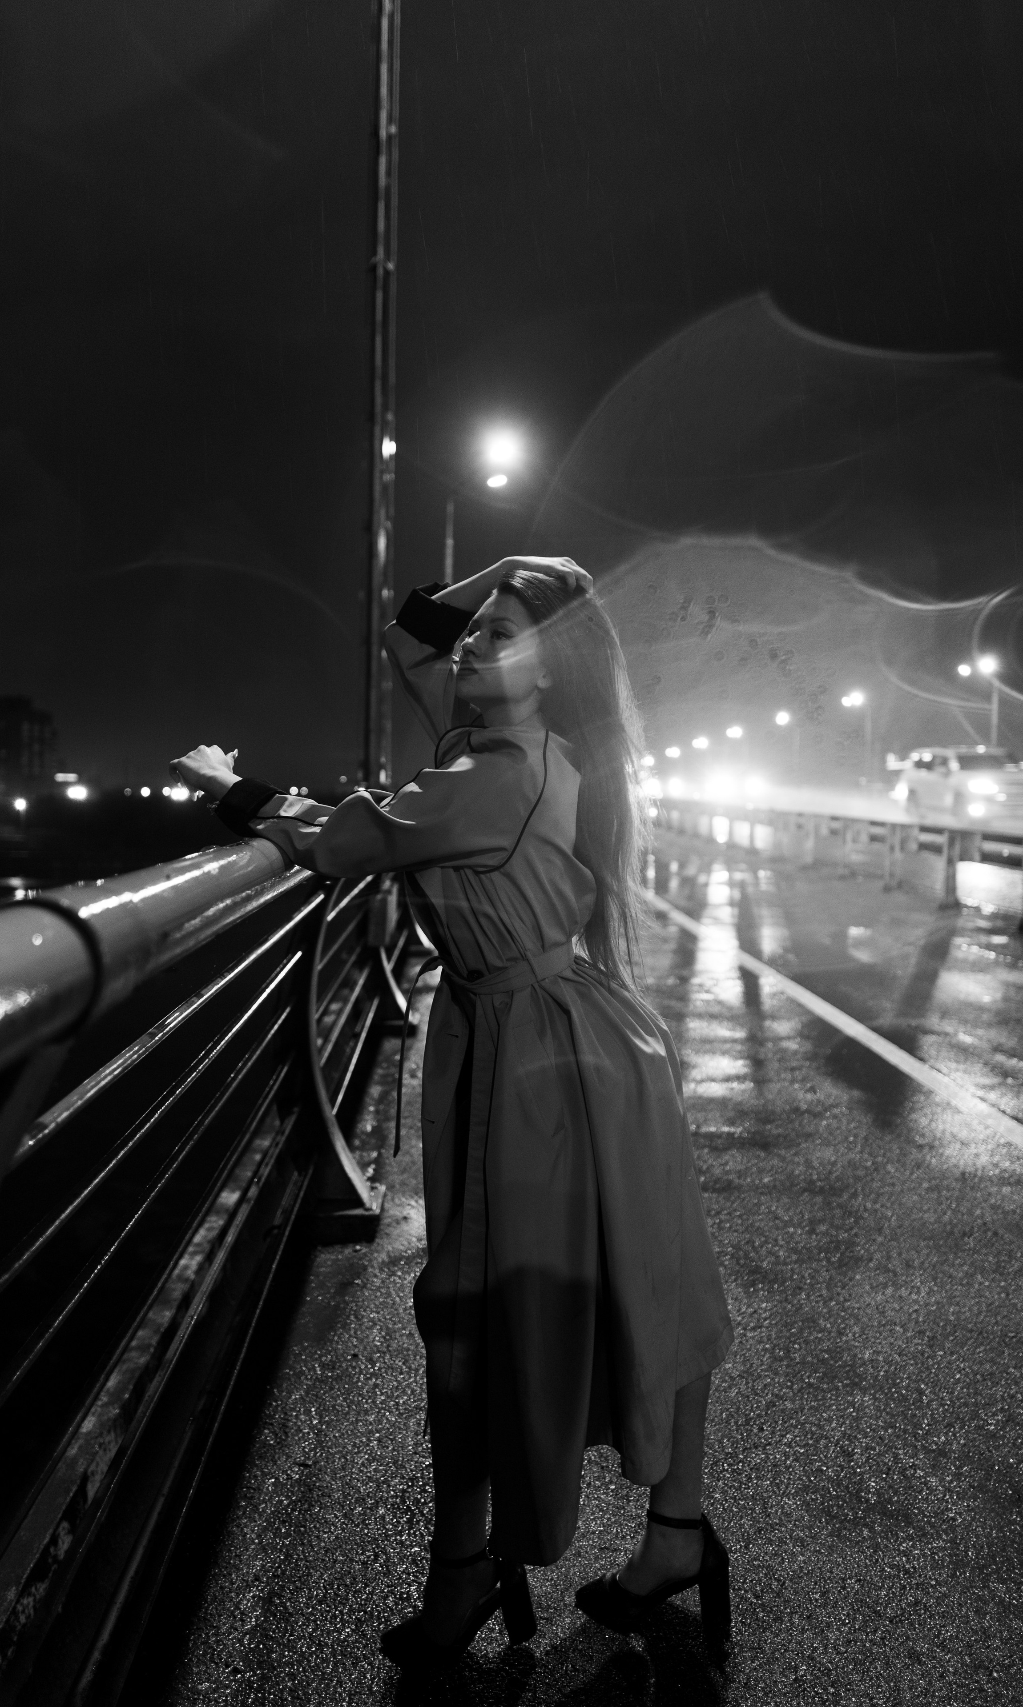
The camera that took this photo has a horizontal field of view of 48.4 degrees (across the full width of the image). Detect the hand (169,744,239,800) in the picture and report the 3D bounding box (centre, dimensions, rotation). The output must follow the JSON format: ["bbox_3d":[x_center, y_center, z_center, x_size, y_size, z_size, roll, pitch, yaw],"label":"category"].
[{"bbox_3d":[-0.516,-0.138,1.910,0.130,0.100,0.100,4,4,44],"label":"hand"}]

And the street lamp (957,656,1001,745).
[{"bbox_3d":[28.770,-6.761,70.000,2.200,9.900,0.500,1,3,1],"label":"street lamp"}]

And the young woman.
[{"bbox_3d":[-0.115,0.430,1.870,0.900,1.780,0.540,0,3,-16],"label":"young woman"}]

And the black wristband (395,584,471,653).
[{"bbox_3d":[-0.132,-0.399,1.930,0.120,0.075,0.100,32,18,0],"label":"black wristband"}]

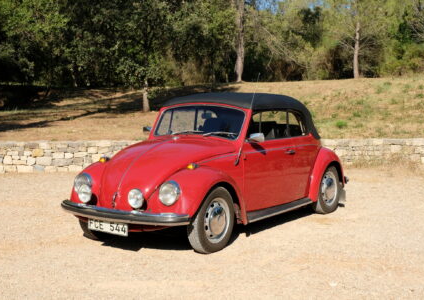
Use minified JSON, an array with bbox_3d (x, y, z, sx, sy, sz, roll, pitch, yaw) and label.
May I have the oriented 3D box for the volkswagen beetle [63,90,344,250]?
[{"bbox_3d":[0.225,0.102,6.770,1.570,1.500,4.050,3,5,36],"label":"volkswagen beetle"}]

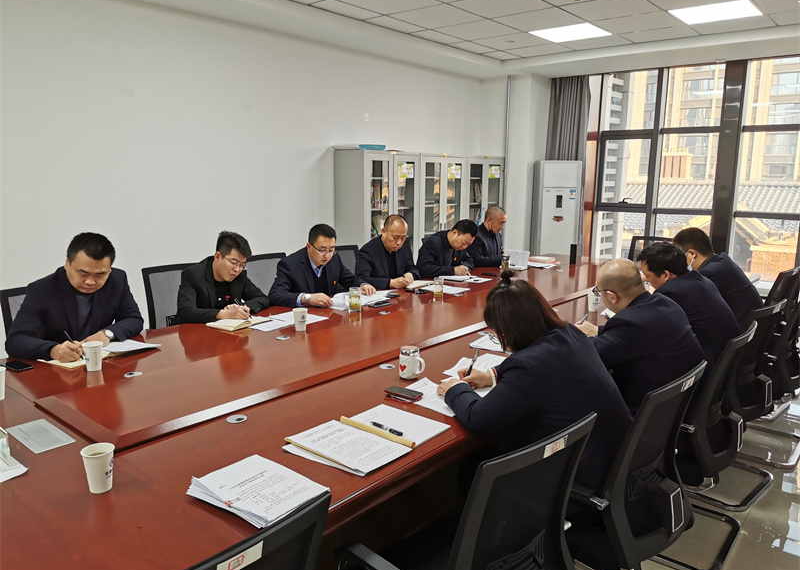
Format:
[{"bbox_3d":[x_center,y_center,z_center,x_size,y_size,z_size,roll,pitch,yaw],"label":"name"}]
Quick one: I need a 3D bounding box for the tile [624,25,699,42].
[{"bbox_3d":[2.339,-2.260,5.623,0.600,0.020,0.456,9,13,39],"label":"tile"}]

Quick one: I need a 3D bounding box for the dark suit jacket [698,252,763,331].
[{"bbox_3d":[1.845,0.110,3.650,0.485,0.582,0.543,8,13,39],"label":"dark suit jacket"}]

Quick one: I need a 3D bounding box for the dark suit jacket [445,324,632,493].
[{"bbox_3d":[0.485,0.384,2.104,0.601,0.563,0.582,8,13,39],"label":"dark suit jacket"}]

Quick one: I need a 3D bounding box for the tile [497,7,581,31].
[{"bbox_3d":[1.153,-2.188,5.145,0.600,0.020,0.600,8,13,39],"label":"tile"}]

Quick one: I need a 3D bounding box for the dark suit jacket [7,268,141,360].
[{"bbox_3d":[-1.557,0.248,2.866,0.550,0.580,0.620,9,13,39],"label":"dark suit jacket"}]

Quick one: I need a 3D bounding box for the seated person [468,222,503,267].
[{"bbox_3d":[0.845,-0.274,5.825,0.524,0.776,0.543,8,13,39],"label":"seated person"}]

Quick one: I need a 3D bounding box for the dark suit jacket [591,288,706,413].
[{"bbox_3d":[1.055,0.312,2.654,0.580,0.570,0.600,9,13,39],"label":"dark suit jacket"}]

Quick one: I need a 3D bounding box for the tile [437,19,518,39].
[{"bbox_3d":[0.694,-2.254,5.514,0.600,0.020,0.600,8,13,39],"label":"tile"}]

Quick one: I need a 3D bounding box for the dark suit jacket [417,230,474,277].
[{"bbox_3d":[0.315,-0.138,5.166,0.530,0.580,0.620,9,13,39],"label":"dark suit jacket"}]

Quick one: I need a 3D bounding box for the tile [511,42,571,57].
[{"bbox_3d":[1.416,-2.403,6.384,0.600,0.020,0.453,8,13,39],"label":"tile"}]

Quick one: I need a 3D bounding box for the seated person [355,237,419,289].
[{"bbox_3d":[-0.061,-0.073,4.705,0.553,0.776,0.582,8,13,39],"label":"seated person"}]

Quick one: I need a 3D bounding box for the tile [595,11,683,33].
[{"bbox_3d":[2.001,-2.194,5.223,0.600,0.020,0.600,9,13,39],"label":"tile"}]

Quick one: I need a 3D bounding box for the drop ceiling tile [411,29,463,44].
[{"bbox_3d":[0.364,-2.307,5.795,0.257,0.018,0.600,9,13,39],"label":"drop ceiling tile"}]

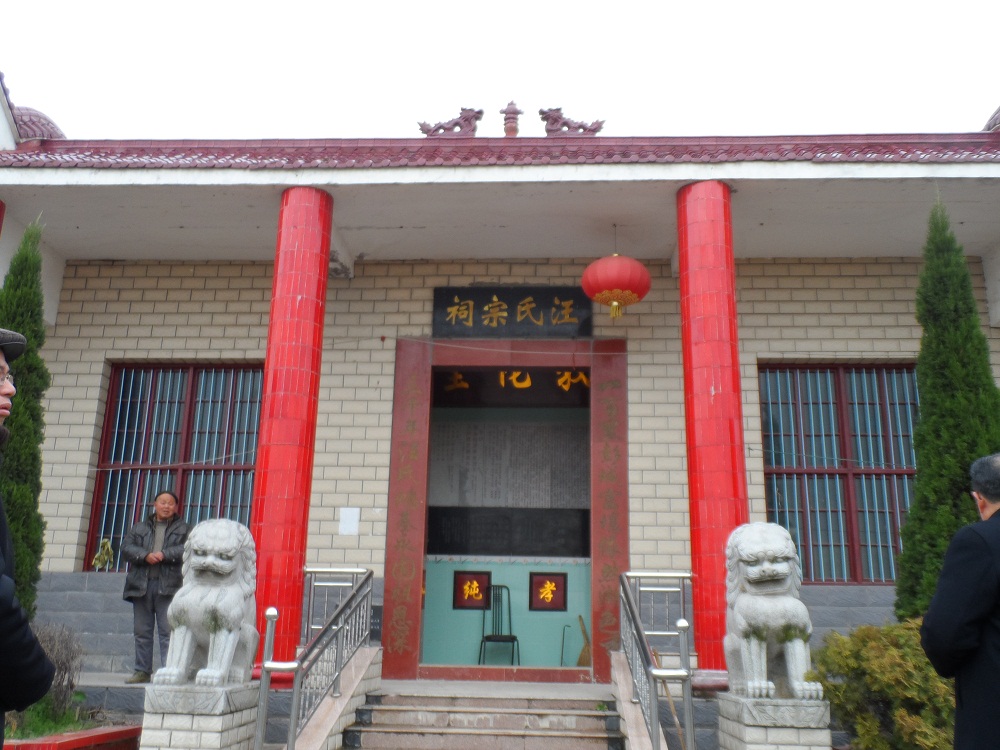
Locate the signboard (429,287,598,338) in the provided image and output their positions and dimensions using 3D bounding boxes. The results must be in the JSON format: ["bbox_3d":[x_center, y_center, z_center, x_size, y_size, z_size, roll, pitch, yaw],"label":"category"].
[{"bbox_3d":[0.133,-0.674,9.937,1.716,0.575,0.060,0,-14,3],"label":"signboard"}]

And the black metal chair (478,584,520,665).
[{"bbox_3d":[0.020,2.903,10.539,0.450,1.012,0.470,0,-15,3],"label":"black metal chair"}]

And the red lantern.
[{"bbox_3d":[1.191,-0.912,9.435,0.706,0.695,0.706,0,-15,3],"label":"red lantern"}]

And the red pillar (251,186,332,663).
[{"bbox_3d":[-1.922,0.399,8.480,0.476,4.471,0.476,0,-15,3],"label":"red pillar"}]

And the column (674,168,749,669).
[{"bbox_3d":[1.913,0.376,8.262,0.482,4.409,0.482,0,-15,3],"label":"column"}]

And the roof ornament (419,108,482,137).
[{"bbox_3d":[-0.492,-2.520,9.224,0.647,0.298,0.180,0,-14,3],"label":"roof ornament"}]

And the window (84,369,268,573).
[{"bbox_3d":[-3.429,0.975,9.963,1.855,2.265,0.120,0,-14,3],"label":"window"}]

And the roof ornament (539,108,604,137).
[{"bbox_3d":[0.712,-2.496,9.154,0.642,0.285,0.180,0,-14,3],"label":"roof ornament"}]

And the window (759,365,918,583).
[{"bbox_3d":[3.765,1.042,9.939,1.827,2.397,0.120,0,-15,3],"label":"window"}]

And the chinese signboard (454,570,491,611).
[{"bbox_3d":[-0.329,2.527,10.843,0.447,0.445,0.040,0,-14,3],"label":"chinese signboard"}]

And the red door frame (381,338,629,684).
[{"bbox_3d":[0.100,1.342,9.537,2.470,3.515,0.220,0,-14,3],"label":"red door frame"}]

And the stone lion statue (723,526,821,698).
[{"bbox_3d":[1.901,1.684,6.624,0.525,1.180,0.820,1,-15,0],"label":"stone lion statue"}]

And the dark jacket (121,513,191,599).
[{"bbox_3d":[-3.257,1.716,8.726,0.645,0.810,0.380,3,-14,-9],"label":"dark jacket"}]

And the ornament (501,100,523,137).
[{"bbox_3d":[0.117,-2.543,9.197,0.224,0.375,0.220,0,-14,3],"label":"ornament"}]

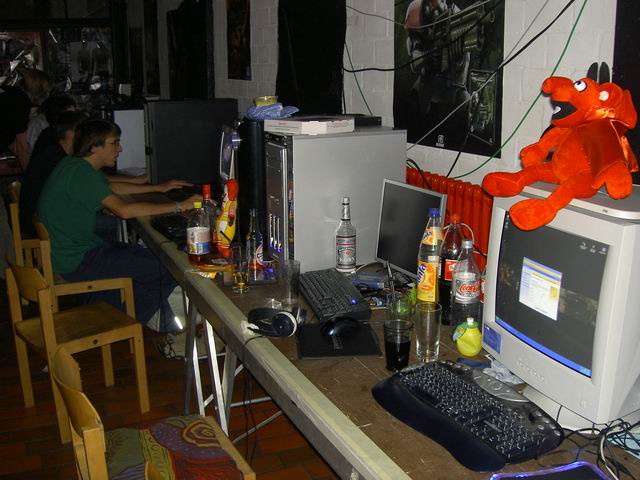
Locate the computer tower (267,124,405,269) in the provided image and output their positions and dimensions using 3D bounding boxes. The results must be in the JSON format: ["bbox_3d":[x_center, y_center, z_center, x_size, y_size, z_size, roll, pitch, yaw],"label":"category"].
[{"bbox_3d":[0.071,-0.179,2.953,0.534,0.534,0.215,-7,15,-26],"label":"computer tower"}]

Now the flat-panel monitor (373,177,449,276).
[{"bbox_3d":[0.353,-0.025,2.620,0.160,0.345,0.375,-8,16,-27],"label":"flat-panel monitor"}]

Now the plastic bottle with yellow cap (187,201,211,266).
[{"bbox_3d":[-0.494,-0.025,2.893,0.094,0.248,0.094,-1,14,0],"label":"plastic bottle with yellow cap"}]

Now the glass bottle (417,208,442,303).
[{"bbox_3d":[0.355,0.070,2.301,0.083,0.342,0.083,2,14,-1],"label":"glass bottle"}]

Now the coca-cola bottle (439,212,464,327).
[{"bbox_3d":[0.419,0.092,2.222,0.085,0.345,0.085,-1,14,0],"label":"coca-cola bottle"}]

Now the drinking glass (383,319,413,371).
[{"bbox_3d":[0.208,0.282,1.927,0.078,0.117,0.078,-1,14,0],"label":"drinking glass"}]

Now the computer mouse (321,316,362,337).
[{"bbox_3d":[0.065,0.256,2.198,0.118,0.039,0.065,-5,14,-18],"label":"computer mouse"}]

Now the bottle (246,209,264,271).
[{"bbox_3d":[-0.248,0.015,2.725,0.066,0.250,0.066,-1,14,0],"label":"bottle"}]

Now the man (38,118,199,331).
[{"bbox_3d":[-1.076,-0.022,3.960,0.890,1.270,0.500,-6,15,-23],"label":"man"}]

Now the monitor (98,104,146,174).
[{"bbox_3d":[-1.353,-0.729,5.175,0.380,0.420,0.300,-2,14,-7],"label":"monitor"}]

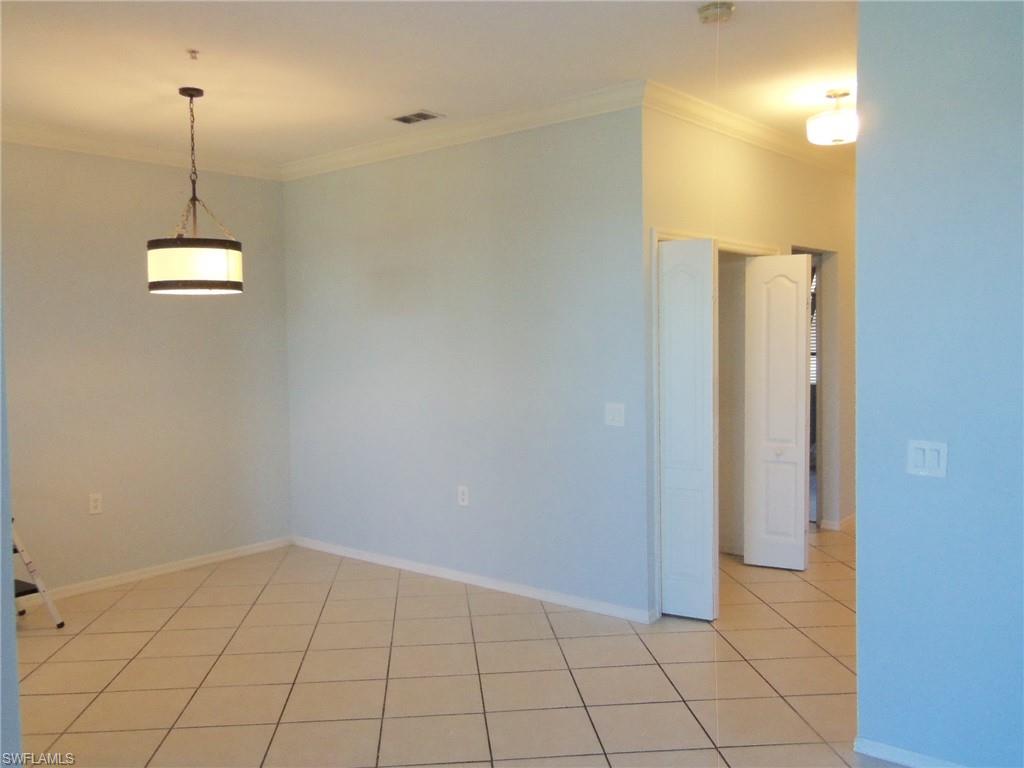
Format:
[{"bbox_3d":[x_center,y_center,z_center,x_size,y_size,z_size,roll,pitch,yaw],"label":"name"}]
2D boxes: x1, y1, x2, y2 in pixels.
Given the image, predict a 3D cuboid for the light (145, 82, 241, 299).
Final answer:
[{"bbox_3d":[-1.622,-0.988,4.230,0.475,1.010,0.475,-1,3,0],"label":"light"}]

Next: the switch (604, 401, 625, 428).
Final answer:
[{"bbox_3d":[0.556,0.168,4.470,0.117,0.118,0.012,1,3,40],"label":"switch"}]

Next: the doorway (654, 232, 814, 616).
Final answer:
[{"bbox_3d":[1.377,0.214,5.006,0.300,2.030,1.500,1,3,40],"label":"doorway"}]

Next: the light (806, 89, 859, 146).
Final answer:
[{"bbox_3d":[1.731,-1.418,4.400,0.325,0.290,0.325,-1,3,0],"label":"light"}]

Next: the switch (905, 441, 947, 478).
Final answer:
[{"bbox_3d":[1.424,0.259,2.840,0.117,0.117,0.012,1,3,41],"label":"switch"}]

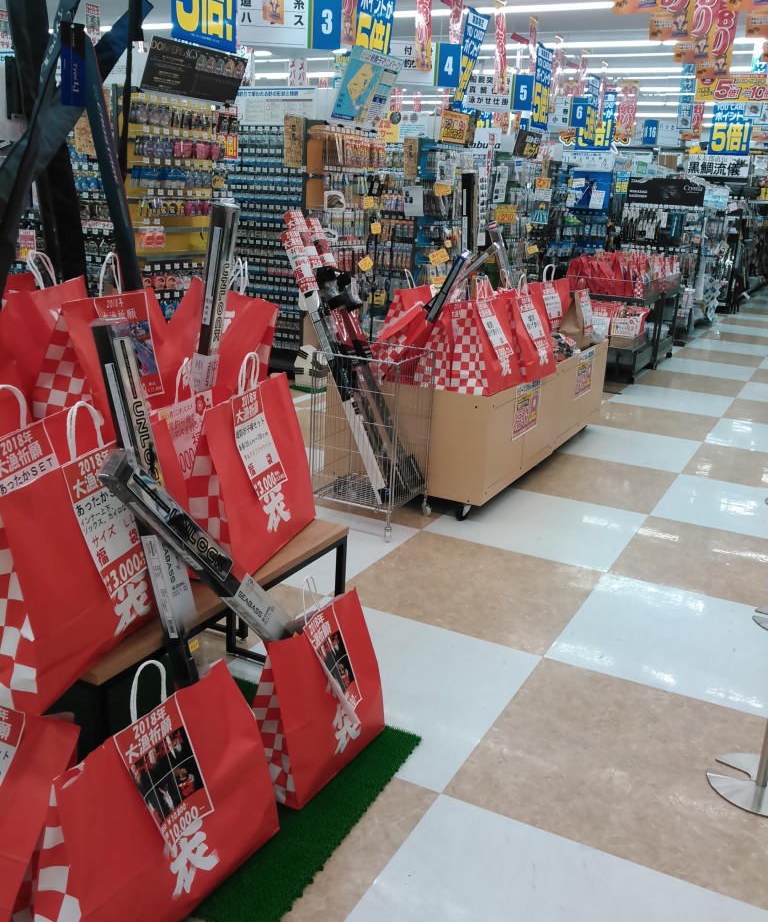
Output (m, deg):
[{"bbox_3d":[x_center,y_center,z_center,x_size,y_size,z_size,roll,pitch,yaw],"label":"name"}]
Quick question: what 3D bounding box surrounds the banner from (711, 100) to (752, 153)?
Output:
[{"bbox_3d":[6.141,-5.941,15.691,0.650,1.050,0.020,11,18,26],"label":"banner"}]

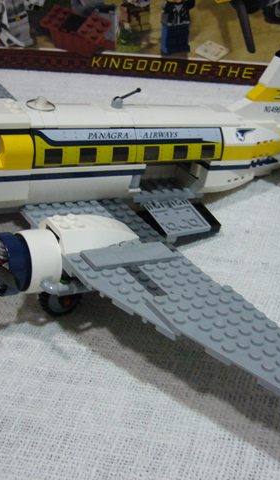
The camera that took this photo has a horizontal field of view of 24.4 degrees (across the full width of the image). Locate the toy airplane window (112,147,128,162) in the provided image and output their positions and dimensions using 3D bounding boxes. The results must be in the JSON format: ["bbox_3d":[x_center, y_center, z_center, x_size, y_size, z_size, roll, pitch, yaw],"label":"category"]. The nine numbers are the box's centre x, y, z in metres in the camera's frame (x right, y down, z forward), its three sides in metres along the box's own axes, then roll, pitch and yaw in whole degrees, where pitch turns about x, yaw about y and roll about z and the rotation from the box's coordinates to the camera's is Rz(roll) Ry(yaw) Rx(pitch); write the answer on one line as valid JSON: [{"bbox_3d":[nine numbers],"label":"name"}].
[{"bbox_3d":[-0.011,-0.049,0.367,0.011,0.008,0.003,-7,20,-33],"label":"toy airplane window"}]

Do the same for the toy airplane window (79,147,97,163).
[{"bbox_3d":[-0.029,-0.047,0.355,0.011,0.008,0.003,-7,20,-33],"label":"toy airplane window"}]

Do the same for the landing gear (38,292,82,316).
[{"bbox_3d":[-0.043,0.031,0.353,0.019,0.019,0.010,-17,34,-27],"label":"landing gear"}]

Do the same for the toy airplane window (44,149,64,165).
[{"bbox_3d":[-0.046,-0.045,0.344,0.011,0.008,0.003,-7,20,-33],"label":"toy airplane window"}]

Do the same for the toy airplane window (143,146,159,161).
[{"bbox_3d":[0.007,-0.051,0.378,0.011,0.008,0.003,-7,20,-33],"label":"toy airplane window"}]

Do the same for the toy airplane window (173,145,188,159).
[{"bbox_3d":[0.024,-0.053,0.390,0.011,0.008,0.003,-7,20,-33],"label":"toy airplane window"}]

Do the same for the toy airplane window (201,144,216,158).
[{"bbox_3d":[0.042,-0.055,0.401,0.011,0.008,0.003,-7,20,-33],"label":"toy airplane window"}]

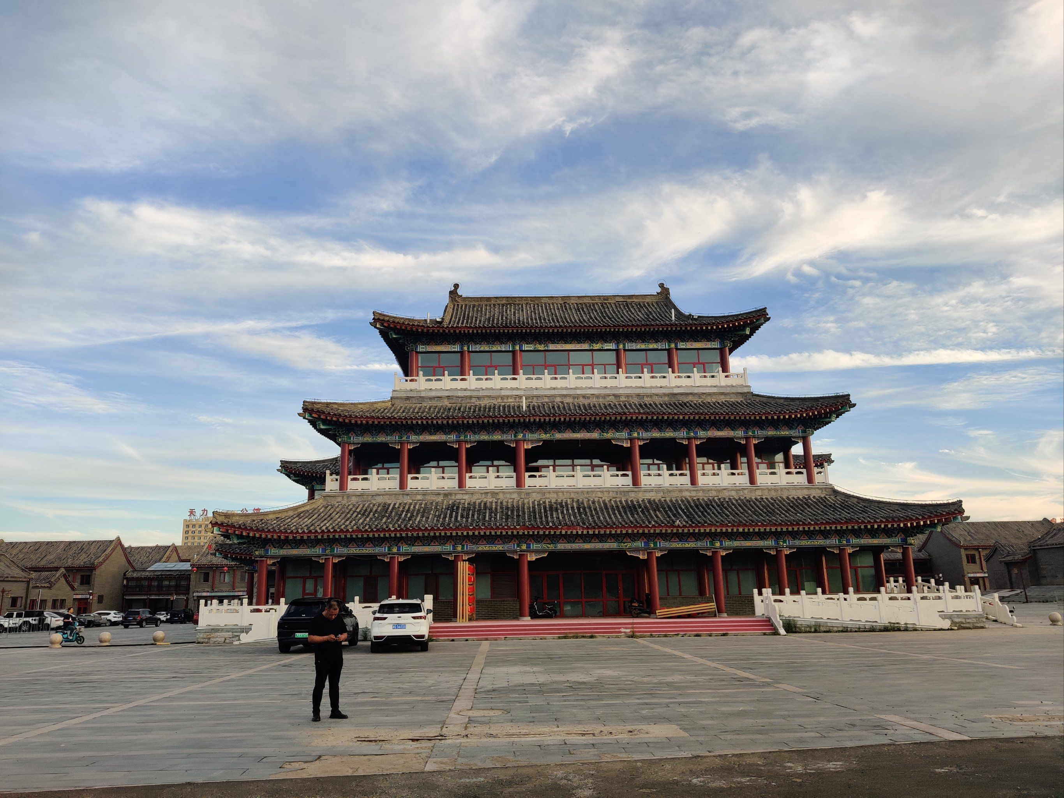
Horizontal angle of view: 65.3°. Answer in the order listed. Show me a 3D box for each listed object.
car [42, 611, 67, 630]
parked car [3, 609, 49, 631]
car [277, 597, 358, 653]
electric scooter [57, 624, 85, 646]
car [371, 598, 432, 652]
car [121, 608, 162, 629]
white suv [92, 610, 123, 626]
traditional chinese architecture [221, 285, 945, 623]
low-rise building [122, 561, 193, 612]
[{"bbox_3d":[-46.689,21.082,78.528,4.650,1.600,1.880,-1,-13,-2],"label":"car"},{"bbox_3d":[-46.285,20.098,75.049,4.500,1.860,1.890,-1,-13,-2],"label":"parked car"},{"bbox_3d":[-7.447,7.996,29.469,1.950,1.750,4.900,-1,-13,0],"label":"car"},{"bbox_3d":[-20.725,10.546,37.316,1.420,1.020,0.600,0,-13,-4],"label":"electric scooter"},{"bbox_3d":[-4.478,7.782,28.669,1.890,1.680,4.550,0,-14,-6],"label":"car"},{"bbox_3d":[-35.724,20.023,76.014,1.870,1.670,4.650,-1,-13,-1],"label":"car"},{"bbox_3d":[-48.294,24.576,92.996,4.500,1.650,1.840,-1,-13,-2],"label":"white suv"},{"bbox_3d":[2.223,2.801,50.962,34.000,20.900,26.000,-1,-13,-2],"label":"traditional chinese architecture"},{"bbox_3d":[-46.314,24.866,107.285,9.000,7.500,7.500,-1,-13,-2],"label":"low-rise building"}]

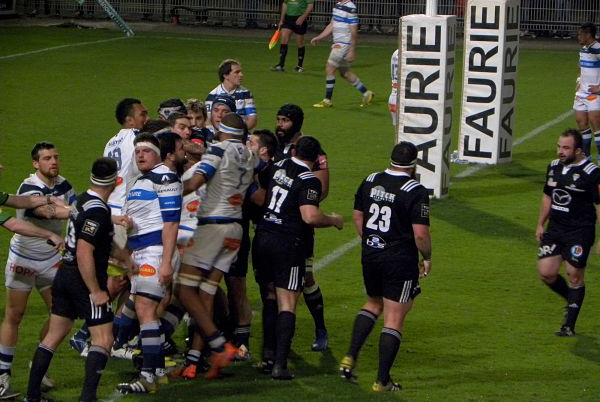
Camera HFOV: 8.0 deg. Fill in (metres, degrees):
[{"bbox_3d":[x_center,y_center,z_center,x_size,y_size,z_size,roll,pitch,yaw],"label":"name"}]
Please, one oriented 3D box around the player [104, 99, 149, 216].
[{"bbox_3d":[-1.410,0.213,34.000,0.750,1.940,0.620,-3,7,-45],"label":"player"}]

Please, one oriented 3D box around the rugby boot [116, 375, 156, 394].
[{"bbox_3d":[-1.197,1.350,31.450,0.300,0.140,0.110,1,5,-15],"label":"rugby boot"}]

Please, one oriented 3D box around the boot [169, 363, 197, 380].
[{"bbox_3d":[-0.879,1.294,32.450,0.110,0.130,0.290,-3,7,-45],"label":"boot"}]

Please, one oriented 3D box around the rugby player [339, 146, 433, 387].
[{"bbox_3d":[0.640,0.468,32.450,0.640,1.860,0.580,5,6,30],"label":"rugby player"}]

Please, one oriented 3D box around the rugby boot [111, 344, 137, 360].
[{"bbox_3d":[-1.367,1.179,33.350,0.290,0.130,0.110,5,6,32],"label":"rugby boot"}]

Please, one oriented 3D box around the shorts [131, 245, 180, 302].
[{"bbox_3d":[-1.068,0.543,31.650,0.360,0.430,0.430,1,5,-18],"label":"shorts"}]

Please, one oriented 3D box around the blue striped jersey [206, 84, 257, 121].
[{"bbox_3d":[-0.682,-0.831,42.600,0.520,0.680,0.320,2,5,-8],"label":"blue striped jersey"}]

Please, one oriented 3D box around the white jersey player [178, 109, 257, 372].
[{"bbox_3d":[-0.635,0.359,32.550,0.620,1.970,0.680,0,5,-25],"label":"white jersey player"}]

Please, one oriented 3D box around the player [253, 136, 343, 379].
[{"bbox_3d":[-0.027,0.421,32.800,0.580,1.840,0.600,-3,7,-45],"label":"player"}]

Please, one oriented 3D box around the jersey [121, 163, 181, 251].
[{"bbox_3d":[-1.083,0.041,31.650,0.400,0.640,0.560,0,5,-20],"label":"jersey"}]

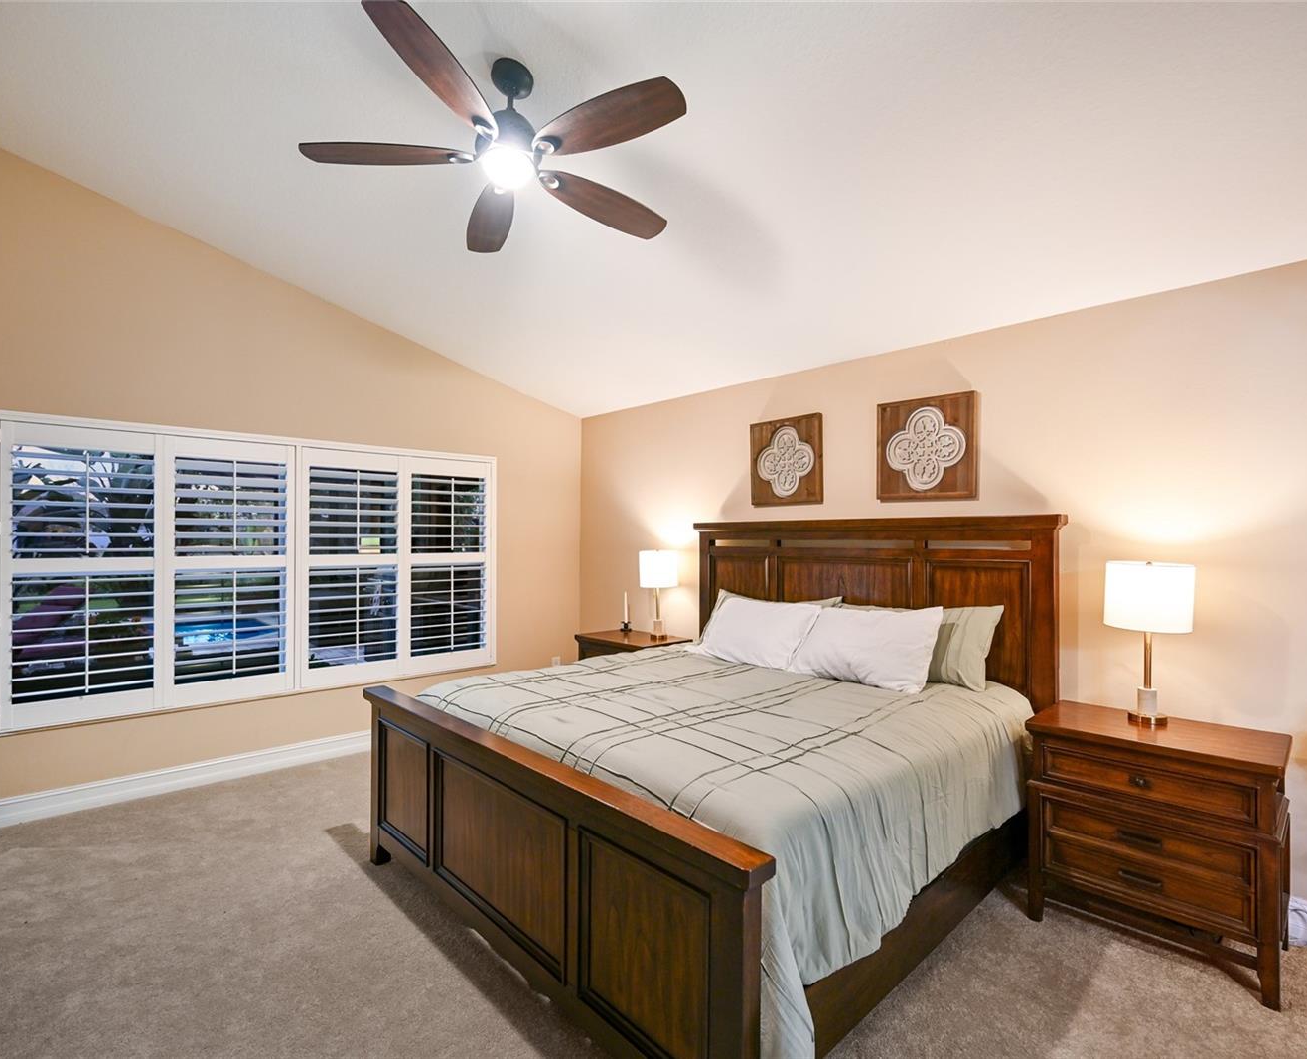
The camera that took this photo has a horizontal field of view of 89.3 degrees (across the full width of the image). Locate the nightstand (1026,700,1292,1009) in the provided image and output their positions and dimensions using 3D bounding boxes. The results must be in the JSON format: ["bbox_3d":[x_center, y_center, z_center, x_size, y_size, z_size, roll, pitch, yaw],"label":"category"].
[{"bbox_3d":[1.784,1.075,2.354,0.465,0.724,0.700,1,-1,-44],"label":"nightstand"}]

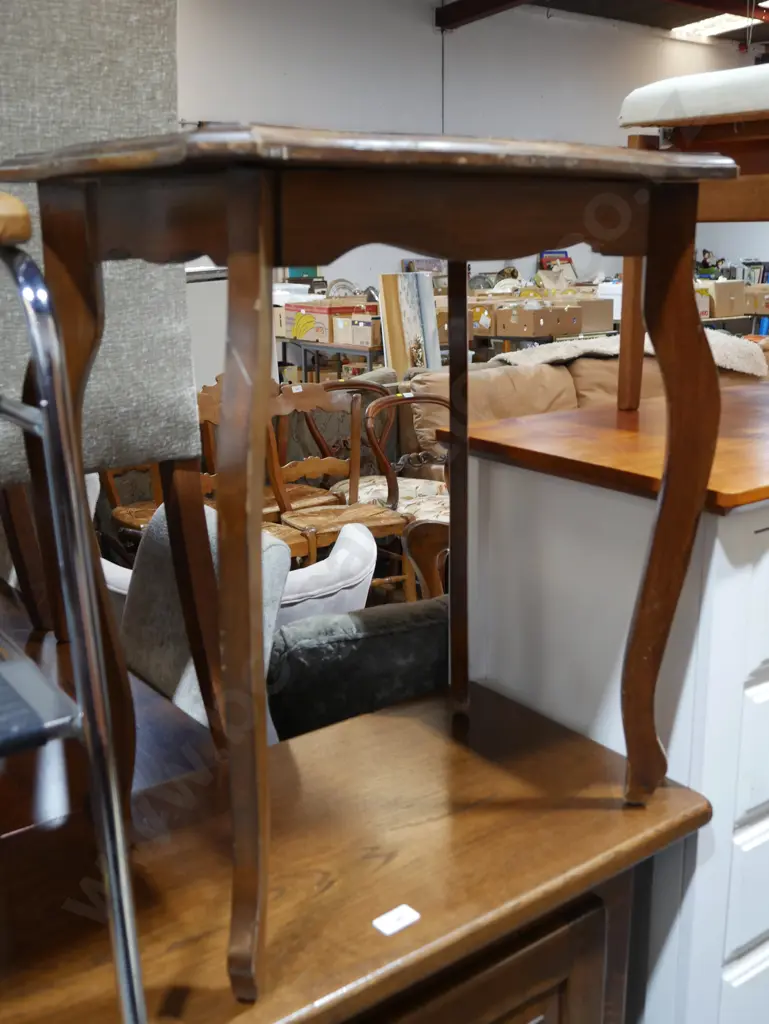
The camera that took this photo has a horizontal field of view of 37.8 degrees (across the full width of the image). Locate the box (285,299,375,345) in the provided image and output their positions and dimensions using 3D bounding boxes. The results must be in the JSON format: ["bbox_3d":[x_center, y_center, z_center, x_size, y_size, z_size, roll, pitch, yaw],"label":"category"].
[{"bbox_3d":[-0.382,-1.373,8.120,0.441,0.245,0.521,-12,19,-38],"label":"box"}]

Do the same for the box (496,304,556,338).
[{"bbox_3d":[1.213,-1.499,8.802,0.520,0.210,0.390,-11,17,-36],"label":"box"}]

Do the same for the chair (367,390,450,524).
[{"bbox_3d":[0.255,0.013,4.484,0.470,0.870,0.520,-10,17,-31],"label":"chair"}]

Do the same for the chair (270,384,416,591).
[{"bbox_3d":[-0.190,-0.010,4.449,0.455,0.920,0.460,-8,15,-27],"label":"chair"}]

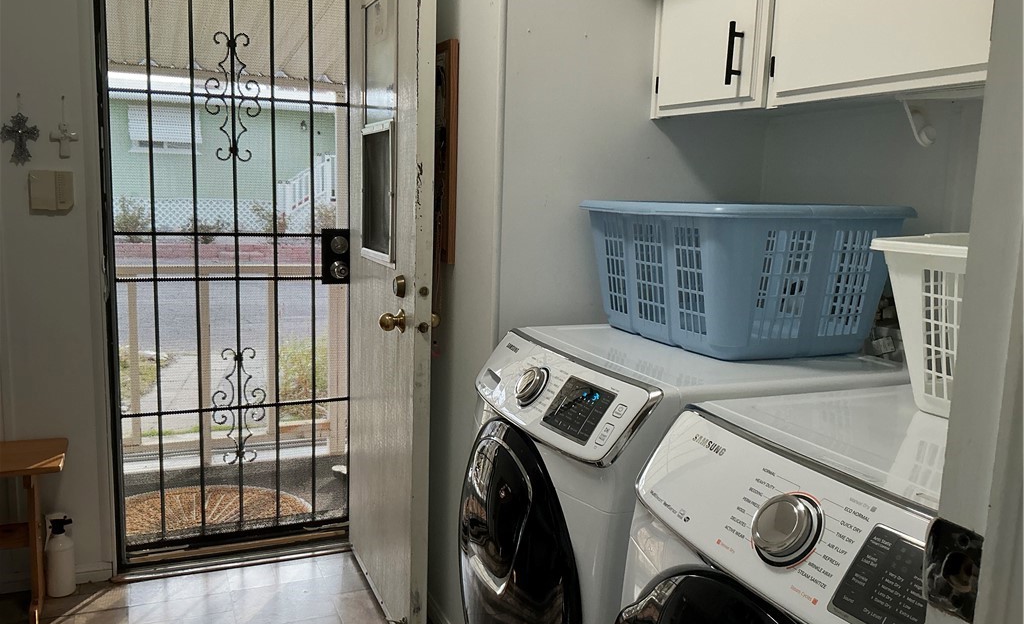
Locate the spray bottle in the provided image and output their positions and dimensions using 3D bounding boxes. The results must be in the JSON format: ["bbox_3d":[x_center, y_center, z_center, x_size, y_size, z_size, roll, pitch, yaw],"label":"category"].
[{"bbox_3d":[-1.411,0.753,2.586,0.088,0.262,0.080,-2,9,-23],"label":"spray bottle"}]

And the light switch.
[{"bbox_3d":[-1.369,-0.358,2.460,0.113,0.115,0.020,-2,9,-23],"label":"light switch"}]

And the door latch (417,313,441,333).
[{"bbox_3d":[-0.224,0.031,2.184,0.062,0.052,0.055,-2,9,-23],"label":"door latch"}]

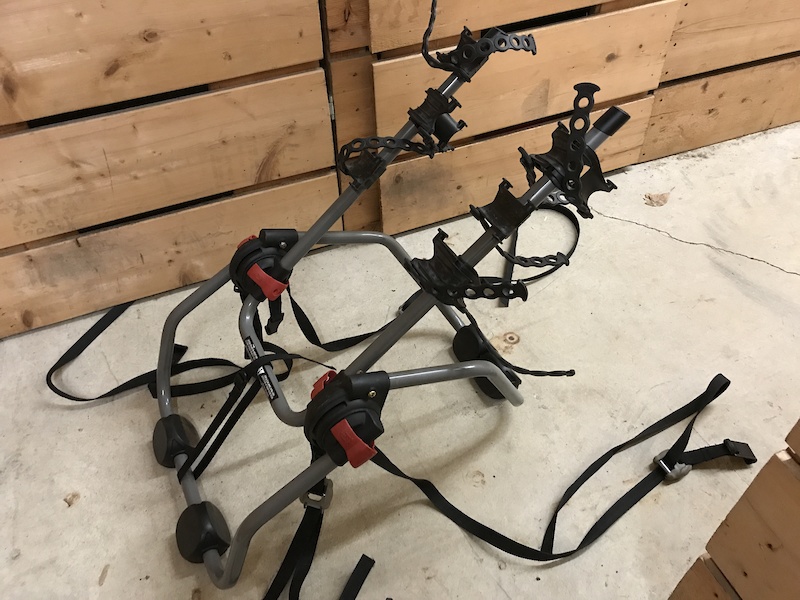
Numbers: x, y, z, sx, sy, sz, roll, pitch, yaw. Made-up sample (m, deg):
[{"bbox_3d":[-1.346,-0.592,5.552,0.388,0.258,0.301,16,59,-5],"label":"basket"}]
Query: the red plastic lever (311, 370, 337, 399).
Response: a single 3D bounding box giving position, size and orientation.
[{"bbox_3d":[-0.117,0.146,1.050,0.064,0.036,0.034,-48,49,13],"label":"red plastic lever"}]

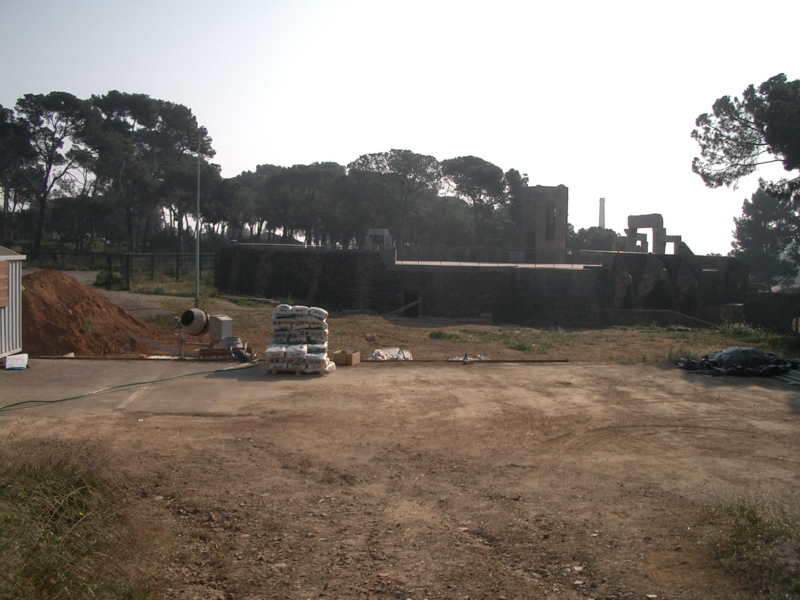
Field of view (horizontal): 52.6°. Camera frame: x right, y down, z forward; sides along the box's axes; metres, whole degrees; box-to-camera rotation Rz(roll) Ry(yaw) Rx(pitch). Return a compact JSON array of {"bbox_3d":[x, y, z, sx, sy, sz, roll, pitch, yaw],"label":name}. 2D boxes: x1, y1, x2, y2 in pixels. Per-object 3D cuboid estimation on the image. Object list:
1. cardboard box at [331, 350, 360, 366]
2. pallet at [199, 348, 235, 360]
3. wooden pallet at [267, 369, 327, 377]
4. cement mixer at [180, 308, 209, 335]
[{"bbox_3d":[-1.321,1.451,20.127,0.490,0.280,0.500,2,4,16],"label":"cardboard box"},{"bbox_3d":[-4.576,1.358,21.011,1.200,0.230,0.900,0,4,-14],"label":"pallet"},{"bbox_3d":[-2.292,1.602,18.411,1.200,0.145,1.000,1,3,-3],"label":"wooden pallet"},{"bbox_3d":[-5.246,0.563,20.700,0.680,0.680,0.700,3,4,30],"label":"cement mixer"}]

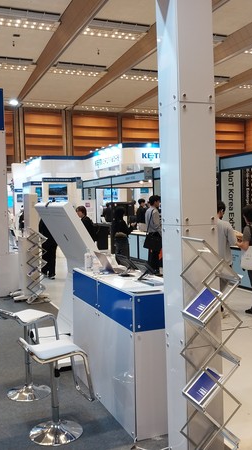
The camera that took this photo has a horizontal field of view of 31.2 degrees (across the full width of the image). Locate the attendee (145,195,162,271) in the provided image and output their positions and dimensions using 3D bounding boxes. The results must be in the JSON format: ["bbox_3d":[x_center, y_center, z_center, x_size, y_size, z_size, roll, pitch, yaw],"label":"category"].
[{"bbox_3d":[0.651,0.234,10.126,0.340,1.770,0.480,-3,3,-24],"label":"attendee"}]

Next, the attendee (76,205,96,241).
[{"bbox_3d":[-0.874,0.369,10.230,0.420,1.600,0.480,-2,3,-5],"label":"attendee"}]

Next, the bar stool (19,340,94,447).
[{"bbox_3d":[-0.500,1.159,3.258,0.440,0.690,0.385,-3,3,-29],"label":"bar stool"}]

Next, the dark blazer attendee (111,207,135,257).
[{"bbox_3d":[-0.105,0.293,11.830,0.460,1.530,0.460,-3,3,-28],"label":"dark blazer attendee"}]

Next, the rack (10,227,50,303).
[{"bbox_3d":[-1.585,0.666,7.891,0.400,1.280,0.300,-2,3,0],"label":"rack"}]

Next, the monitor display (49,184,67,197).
[{"bbox_3d":[-3.295,-1.704,22.000,0.910,0.520,0.070,-3,3,-23],"label":"monitor display"}]

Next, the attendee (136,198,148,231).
[{"bbox_3d":[0.521,0.051,14.222,0.350,1.730,0.470,-2,3,-8],"label":"attendee"}]

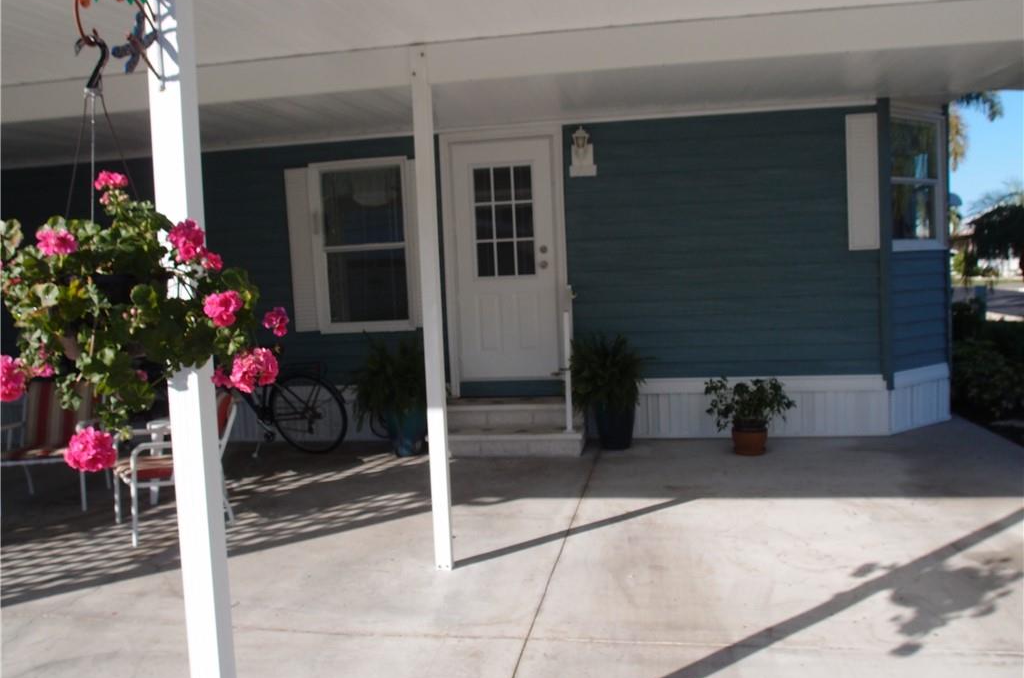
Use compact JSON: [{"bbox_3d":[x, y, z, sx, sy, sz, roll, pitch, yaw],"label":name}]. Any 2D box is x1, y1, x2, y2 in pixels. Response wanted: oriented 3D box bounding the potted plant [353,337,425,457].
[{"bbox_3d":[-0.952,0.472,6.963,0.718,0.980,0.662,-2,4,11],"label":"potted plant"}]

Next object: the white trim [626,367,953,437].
[{"bbox_3d":[2.474,0.538,7.295,2.843,0.513,0.814,-2,4,11],"label":"white trim"}]

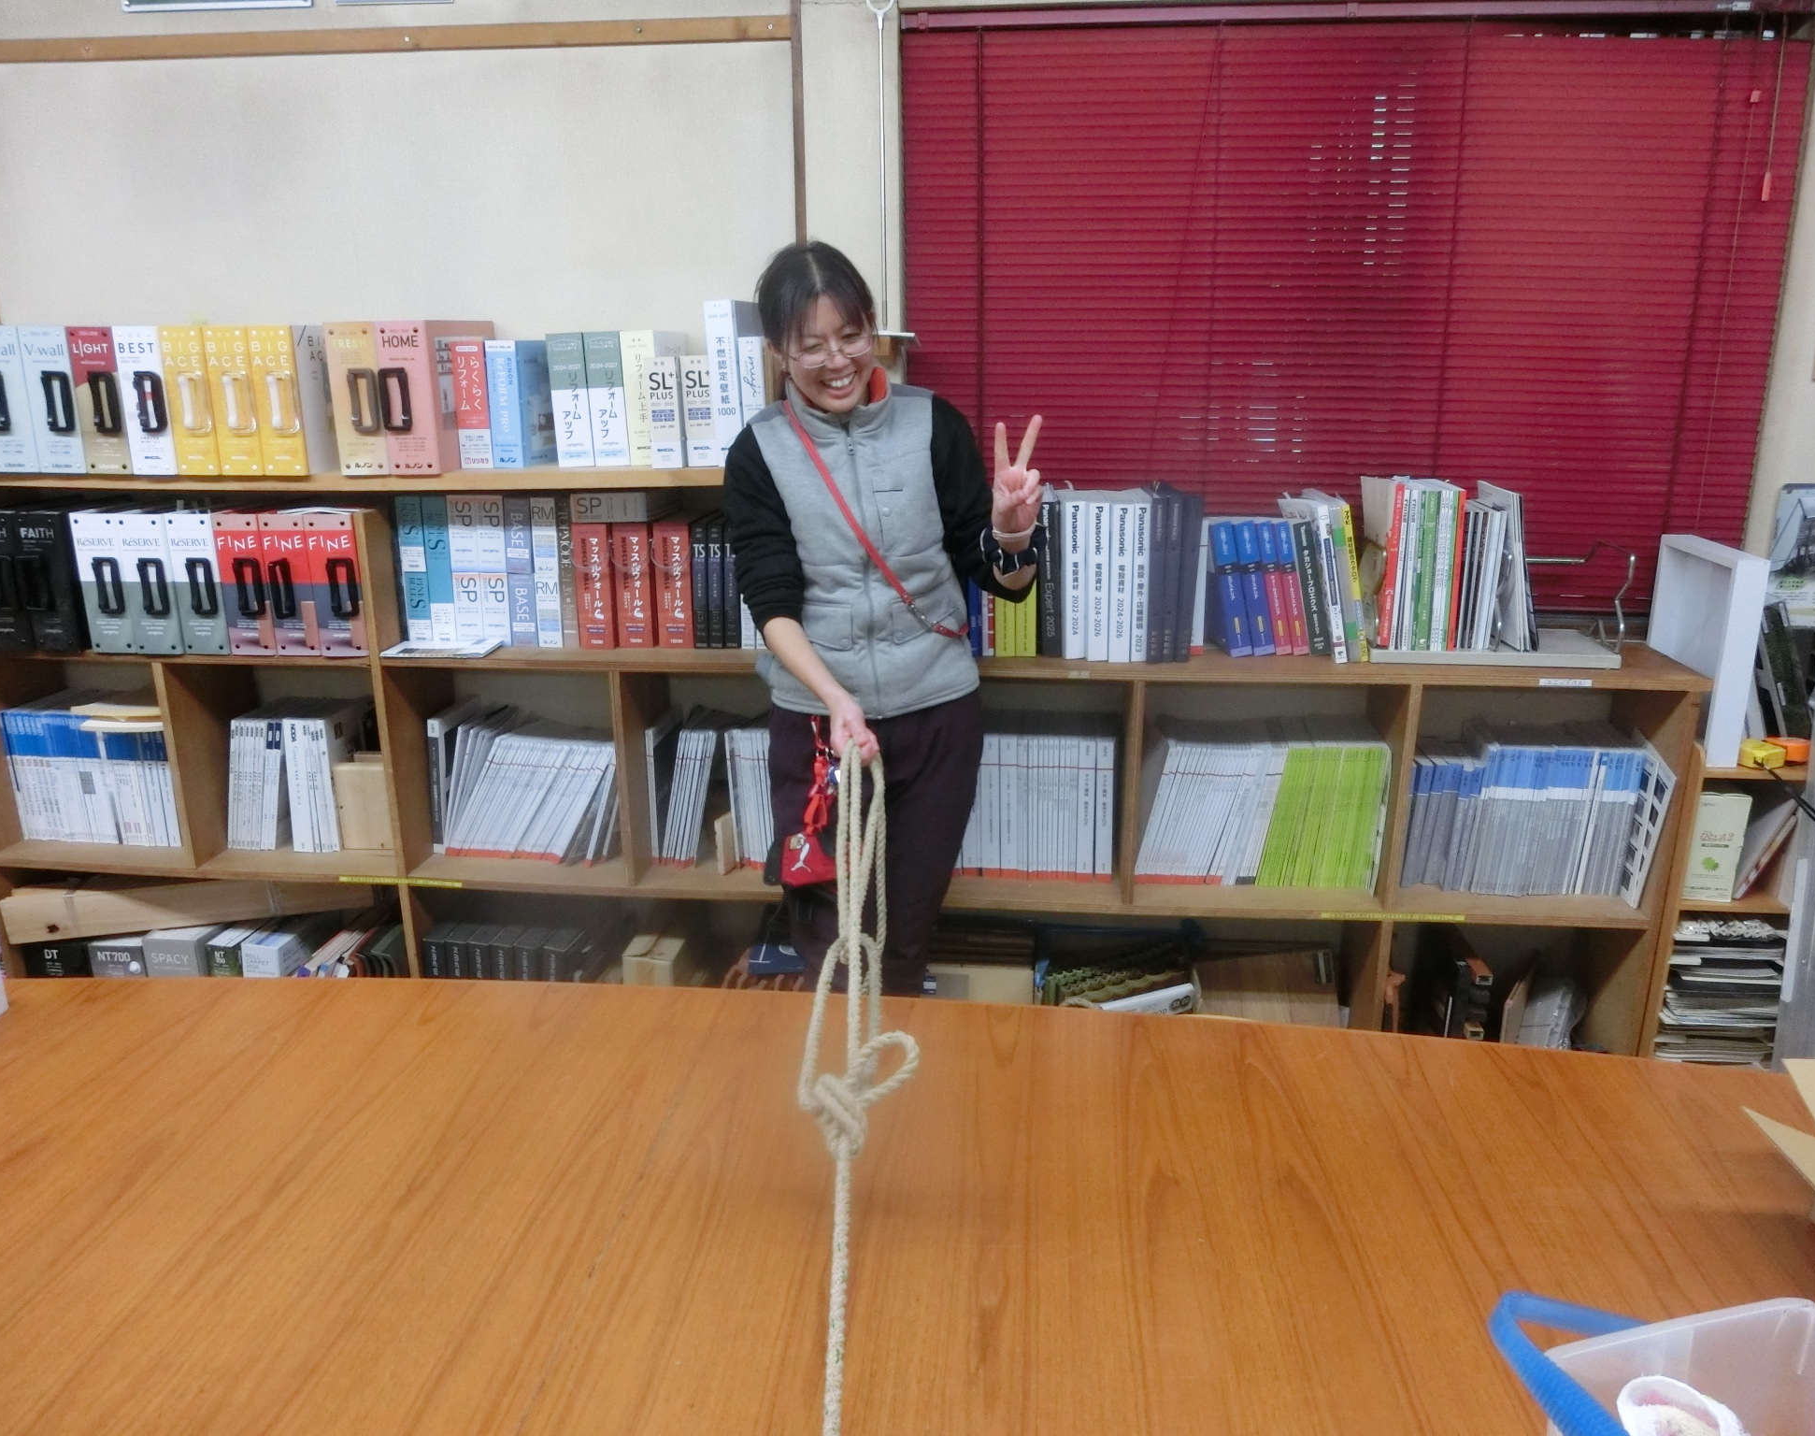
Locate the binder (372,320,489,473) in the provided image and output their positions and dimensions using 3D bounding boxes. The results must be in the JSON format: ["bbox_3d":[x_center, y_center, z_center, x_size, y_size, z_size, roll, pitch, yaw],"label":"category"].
[{"bbox_3d":[-0.895,-0.622,2.566,0.095,0.274,0.332,1,16,5],"label":"binder"}]

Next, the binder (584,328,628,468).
[{"bbox_3d":[-0.546,-0.624,2.581,0.068,0.243,0.242,1,16,5],"label":"binder"}]

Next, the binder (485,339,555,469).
[{"bbox_3d":[-0.764,-0.631,2.663,0.060,0.238,0.225,2,16,6],"label":"binder"}]

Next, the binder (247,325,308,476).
[{"bbox_3d":[-1.148,-0.624,2.595,0.087,0.269,0.322,1,16,5],"label":"binder"}]

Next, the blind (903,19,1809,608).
[{"bbox_3d":[0.812,-0.765,2.575,1.645,1.088,0.040,2,16,6],"label":"blind"}]

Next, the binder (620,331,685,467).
[{"bbox_3d":[-0.492,-0.637,2.633,0.064,0.249,0.225,2,16,6],"label":"binder"}]

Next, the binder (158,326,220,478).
[{"bbox_3d":[-1.351,-0.636,2.651,0.086,0.275,0.305,2,16,6],"label":"binder"}]

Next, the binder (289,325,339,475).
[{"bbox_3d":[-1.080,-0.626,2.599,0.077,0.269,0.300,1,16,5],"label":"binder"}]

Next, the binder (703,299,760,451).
[{"bbox_3d":[-0.317,-0.640,2.535,0.052,0.292,0.265,1,16,5],"label":"binder"}]

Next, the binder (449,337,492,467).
[{"bbox_3d":[-0.827,-0.632,2.670,0.062,0.239,0.225,2,16,6],"label":"binder"}]

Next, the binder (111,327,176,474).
[{"bbox_3d":[-1.407,-0.631,2.618,0.087,0.270,0.322,1,16,5],"label":"binder"}]

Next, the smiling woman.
[{"bbox_3d":[-0.043,0.081,2.067,0.474,1.567,0.440,0,16,0],"label":"smiling woman"}]

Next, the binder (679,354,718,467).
[{"bbox_3d":[-0.368,-0.592,2.541,0.055,0.198,0.250,1,16,5],"label":"binder"}]

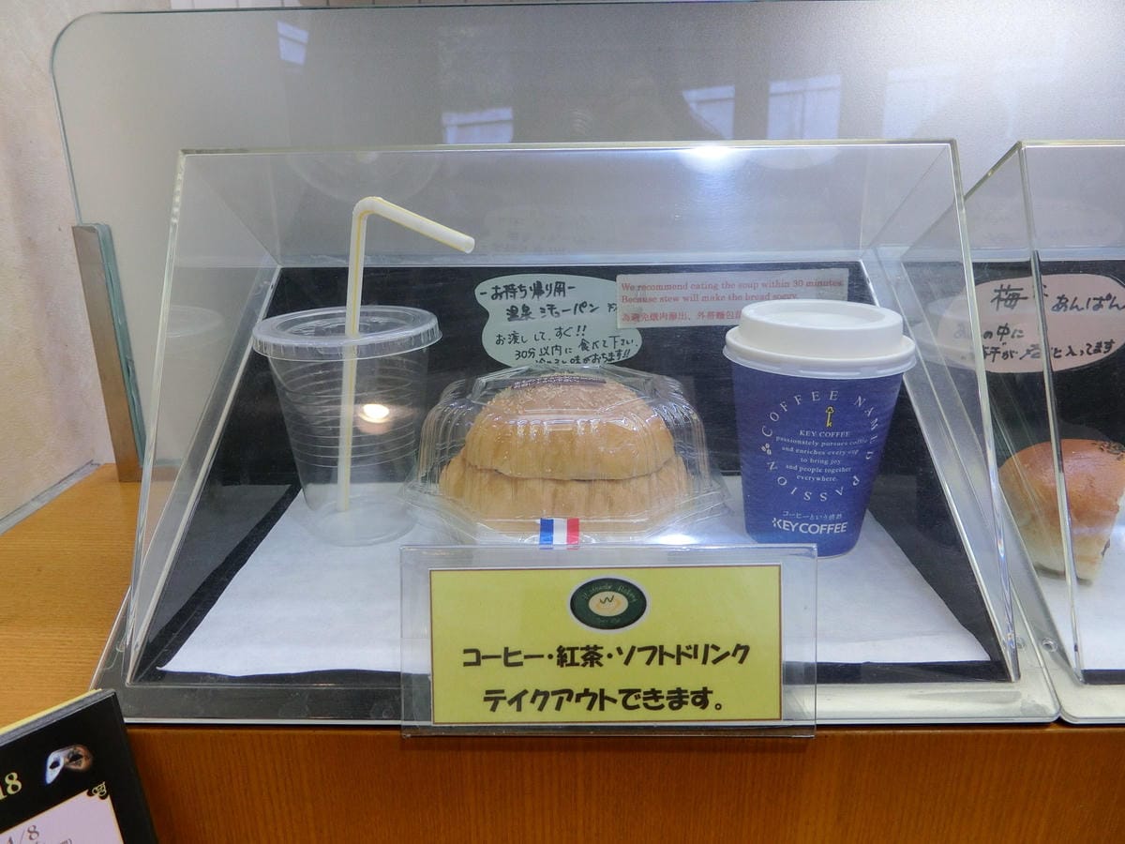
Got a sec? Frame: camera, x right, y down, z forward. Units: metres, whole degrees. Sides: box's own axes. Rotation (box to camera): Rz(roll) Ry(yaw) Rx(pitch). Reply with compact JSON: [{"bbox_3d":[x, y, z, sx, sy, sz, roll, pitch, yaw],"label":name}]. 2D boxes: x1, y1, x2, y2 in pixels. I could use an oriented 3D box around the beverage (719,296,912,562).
[{"bbox_3d":[0.115,0.003,0.379,0.084,0.107,0.084,4,20,14],"label":"beverage"}]

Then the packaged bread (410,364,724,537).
[{"bbox_3d":[0.001,0.020,0.387,0.142,0.071,0.139,-1,19,0],"label":"packaged bread"}]

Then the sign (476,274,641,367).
[{"bbox_3d":[-0.002,-0.054,0.439,0.090,0.052,0.001,-1,19,0],"label":"sign"}]

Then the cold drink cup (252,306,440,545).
[{"bbox_3d":[-0.102,0.002,0.398,0.086,0.102,0.086,-1,19,0],"label":"cold drink cup"}]

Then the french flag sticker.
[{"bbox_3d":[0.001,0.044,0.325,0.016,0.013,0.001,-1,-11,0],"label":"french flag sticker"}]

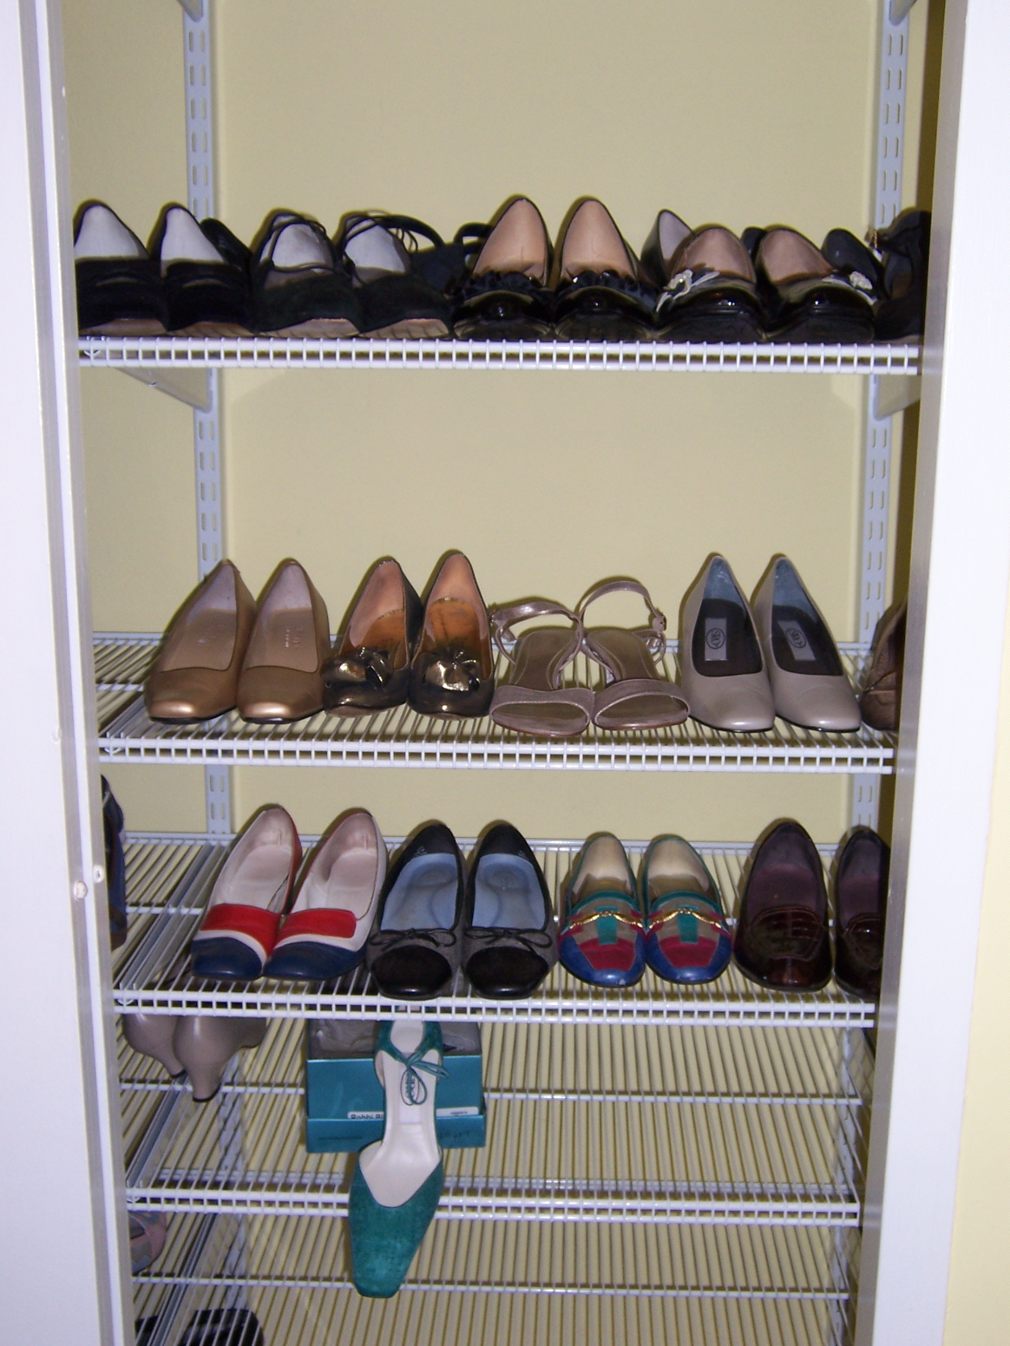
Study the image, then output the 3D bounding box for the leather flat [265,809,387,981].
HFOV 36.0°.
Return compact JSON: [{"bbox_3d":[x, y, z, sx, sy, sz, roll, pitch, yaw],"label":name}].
[{"bbox_3d":[-0.157,0.200,1.435,0.084,0.077,0.250,2,13,5],"label":"leather flat"}]

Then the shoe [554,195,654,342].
[{"bbox_3d":[0.079,-0.340,1.298,0.080,0.118,0.243,1,13,1],"label":"shoe"}]

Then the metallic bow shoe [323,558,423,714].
[{"bbox_3d":[-0.116,-0.033,1.416,0.075,0.103,0.240,1,13,3],"label":"metallic bow shoe"}]

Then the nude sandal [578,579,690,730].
[{"bbox_3d":[0.109,-0.022,1.393,0.084,0.094,0.240,0,13,-2],"label":"nude sandal"}]

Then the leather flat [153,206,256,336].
[{"bbox_3d":[-0.263,-0.342,1.314,0.080,0.110,0.250,-3,14,-13],"label":"leather flat"}]

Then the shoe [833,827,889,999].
[{"bbox_3d":[0.344,0.212,1.408,0.083,0.073,0.250,2,13,5],"label":"shoe"}]

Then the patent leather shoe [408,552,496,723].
[{"bbox_3d":[-0.048,-0.037,1.417,0.076,0.106,0.240,0,13,-2],"label":"patent leather shoe"}]

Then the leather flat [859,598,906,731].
[{"bbox_3d":[0.369,-0.021,1.389,0.078,0.092,0.240,4,14,16],"label":"leather flat"}]

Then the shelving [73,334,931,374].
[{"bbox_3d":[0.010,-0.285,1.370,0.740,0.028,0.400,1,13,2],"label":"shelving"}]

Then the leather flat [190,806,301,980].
[{"bbox_3d":[-0.234,0.199,1.437,0.082,0.077,0.250,1,13,1],"label":"leather flat"}]

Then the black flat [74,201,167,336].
[{"bbox_3d":[-0.328,-0.346,1.323,0.077,0.118,0.240,-3,13,-14],"label":"black flat"}]

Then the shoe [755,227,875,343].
[{"bbox_3d":[0.252,-0.330,1.313,0.084,0.099,0.250,1,13,2],"label":"shoe"}]

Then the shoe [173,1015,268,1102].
[{"bbox_3d":[-0.289,0.340,1.599,0.078,0.103,0.242,1,13,2],"label":"shoe"}]

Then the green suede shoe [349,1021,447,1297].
[{"bbox_3d":[-0.094,0.397,1.327,0.078,0.243,0.105,4,-26,3],"label":"green suede shoe"}]

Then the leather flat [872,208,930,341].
[{"bbox_3d":[0.339,-0.336,1.304,0.080,0.116,0.240,2,13,7],"label":"leather flat"}]

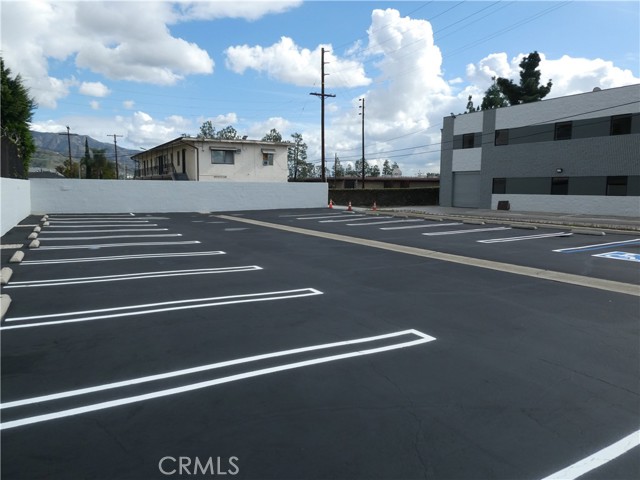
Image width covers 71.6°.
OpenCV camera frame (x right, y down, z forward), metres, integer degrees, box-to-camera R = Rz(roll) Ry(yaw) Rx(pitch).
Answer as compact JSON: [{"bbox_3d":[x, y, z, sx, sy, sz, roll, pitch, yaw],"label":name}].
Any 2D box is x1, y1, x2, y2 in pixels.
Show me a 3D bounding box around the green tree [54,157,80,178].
[{"bbox_3d":[-40.189,-9.836,70.815,4.000,6.570,4.000,-3,7,-29],"label":"green tree"}]

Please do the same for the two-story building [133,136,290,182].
[{"bbox_3d":[-13.709,-6.905,50.273,9.580,5.660,27.000,-3,7,-30],"label":"two-story building"}]

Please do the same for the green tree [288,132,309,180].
[{"bbox_3d":[-3.427,-11.387,69.074,3.400,10.480,3.400,0,6,-3],"label":"green tree"}]

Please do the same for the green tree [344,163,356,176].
[{"bbox_3d":[7.555,-15.032,110.759,3.200,8.520,3.200,1,6,4],"label":"green tree"}]

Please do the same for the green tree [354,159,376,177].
[{"bbox_3d":[11.037,-15.171,108.430,5.400,9.360,5.400,1,6,6],"label":"green tree"}]

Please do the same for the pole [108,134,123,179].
[{"bbox_3d":[-36.250,-13.104,79.207,2.600,11.230,0.400,-3,7,-30],"label":"pole"}]

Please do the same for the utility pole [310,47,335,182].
[{"bbox_3d":[0.237,-10.699,42.569,2.850,15.090,0.400,-3,7,-30],"label":"utility pole"}]

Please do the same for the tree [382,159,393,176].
[{"bbox_3d":[16.586,-15.349,109.739,3.000,9.480,3.000,1,7,8],"label":"tree"}]

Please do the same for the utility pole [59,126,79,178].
[{"bbox_3d":[-39.721,-12.272,70.795,2.600,11.420,0.400,-3,7,-30],"label":"utility pole"}]

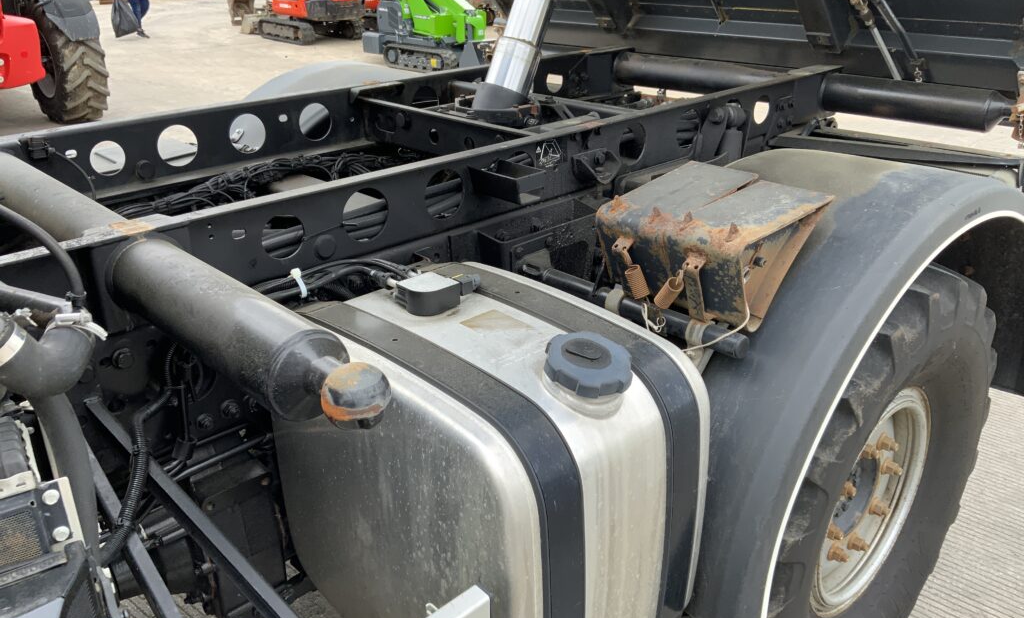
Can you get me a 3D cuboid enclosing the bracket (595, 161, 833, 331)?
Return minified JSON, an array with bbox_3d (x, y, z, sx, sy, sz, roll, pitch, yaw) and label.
[{"bbox_3d":[0.362,-0.119,1.528,0.305,0.185,0.295,-22,31,-39],"label":"bracket"}]

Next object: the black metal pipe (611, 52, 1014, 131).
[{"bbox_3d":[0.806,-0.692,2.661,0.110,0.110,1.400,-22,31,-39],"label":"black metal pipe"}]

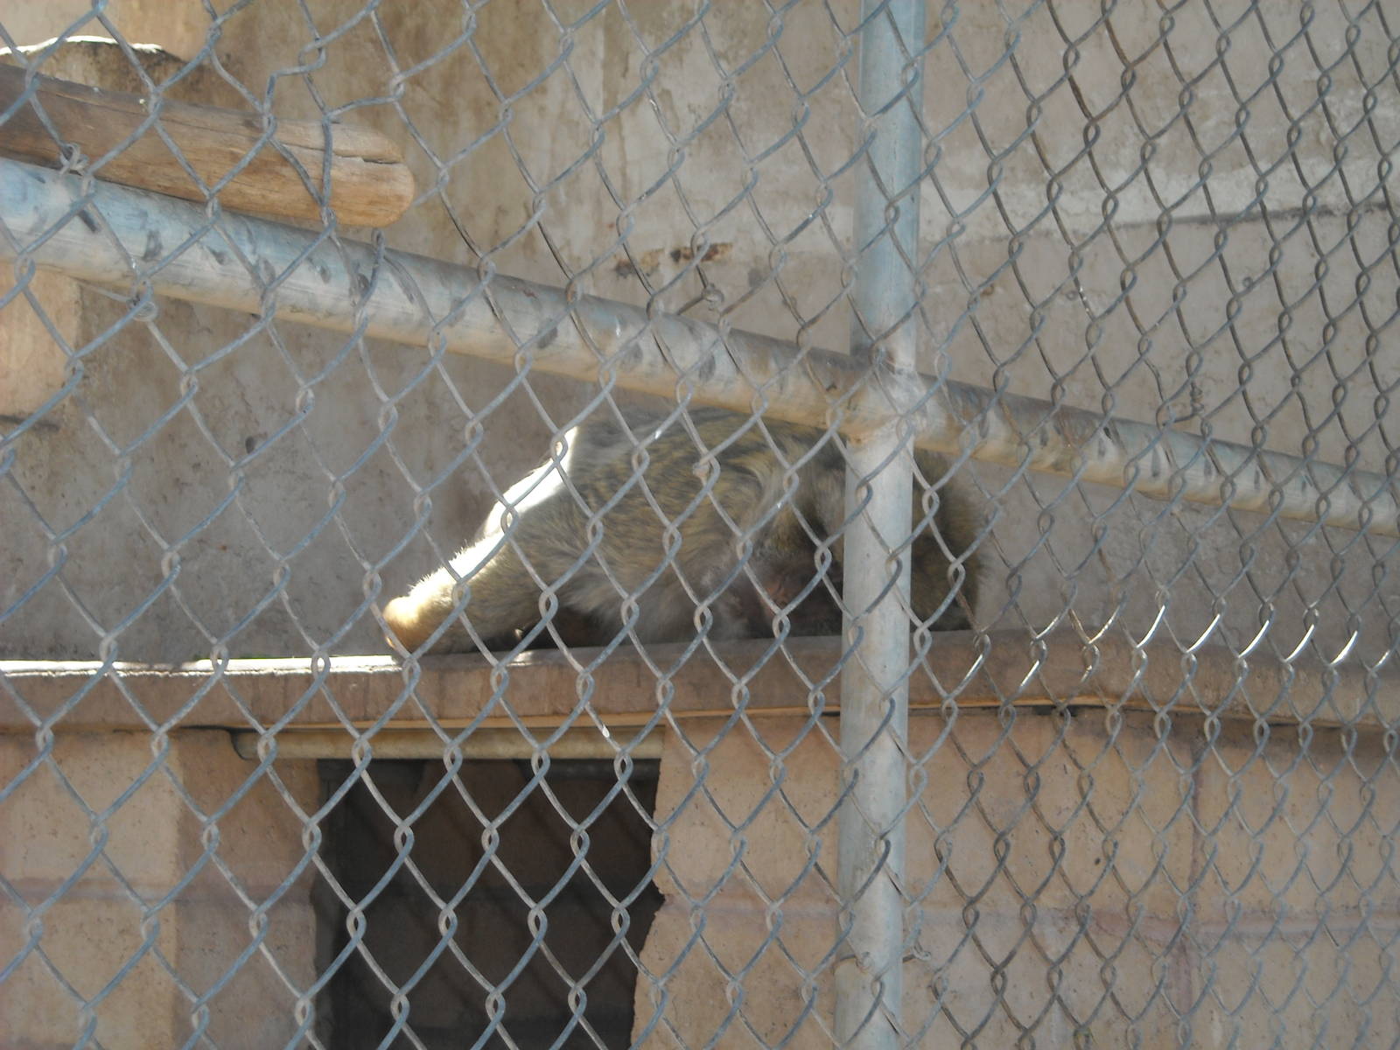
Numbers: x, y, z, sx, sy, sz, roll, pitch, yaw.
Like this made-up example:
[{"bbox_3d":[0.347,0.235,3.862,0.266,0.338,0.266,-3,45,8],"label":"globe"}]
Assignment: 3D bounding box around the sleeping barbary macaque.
[{"bbox_3d":[-0.023,0.002,4.500,0.640,0.270,0.340,-3,-7,35],"label":"sleeping barbary macaque"}]

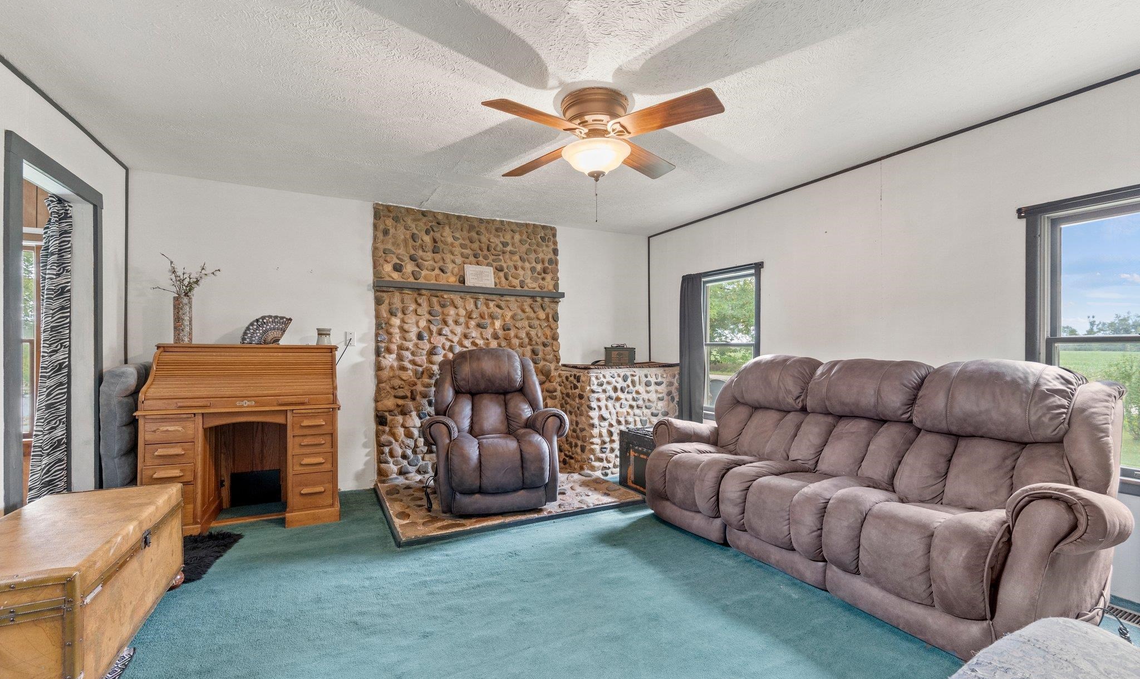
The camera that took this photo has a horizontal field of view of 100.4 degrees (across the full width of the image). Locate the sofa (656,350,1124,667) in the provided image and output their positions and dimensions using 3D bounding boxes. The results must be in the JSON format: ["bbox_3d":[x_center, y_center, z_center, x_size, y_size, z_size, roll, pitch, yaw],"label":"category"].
[{"bbox_3d":[1.459,0.641,2.631,1.063,1.063,2.187,0,0,-27],"label":"sofa"}]

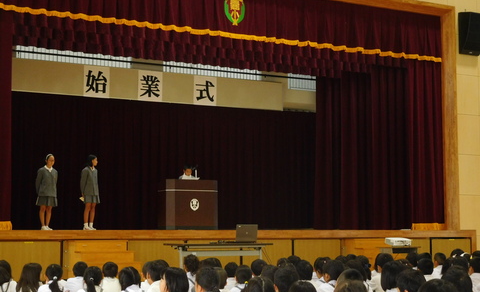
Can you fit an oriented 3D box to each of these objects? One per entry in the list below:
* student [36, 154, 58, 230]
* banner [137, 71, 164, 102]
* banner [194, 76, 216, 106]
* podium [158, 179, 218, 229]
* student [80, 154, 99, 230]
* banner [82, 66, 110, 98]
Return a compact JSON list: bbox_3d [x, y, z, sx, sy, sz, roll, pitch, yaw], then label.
[{"bbox_3d":[-3.593,0.858,18.057,0.400,1.415,0.260,3,-6,-29],"label":"student"},{"bbox_3d":[-1.959,-1.314,21.302,0.589,0.679,0.020,3,-6,-31],"label":"banner"},{"bbox_3d":[-0.775,-1.247,22.008,0.593,0.663,0.020,3,-6,-31],"label":"banner"},{"bbox_3d":[-1.026,1.198,19.570,1.140,1.000,0.520,3,-6,-31],"label":"podium"},{"bbox_3d":[-2.859,0.885,18.496,0.380,1.438,0.270,5,-7,-44],"label":"student"},{"bbox_3d":[-3.042,-1.368,20.656,0.599,0.676,0.020,3,-6,-31],"label":"banner"}]

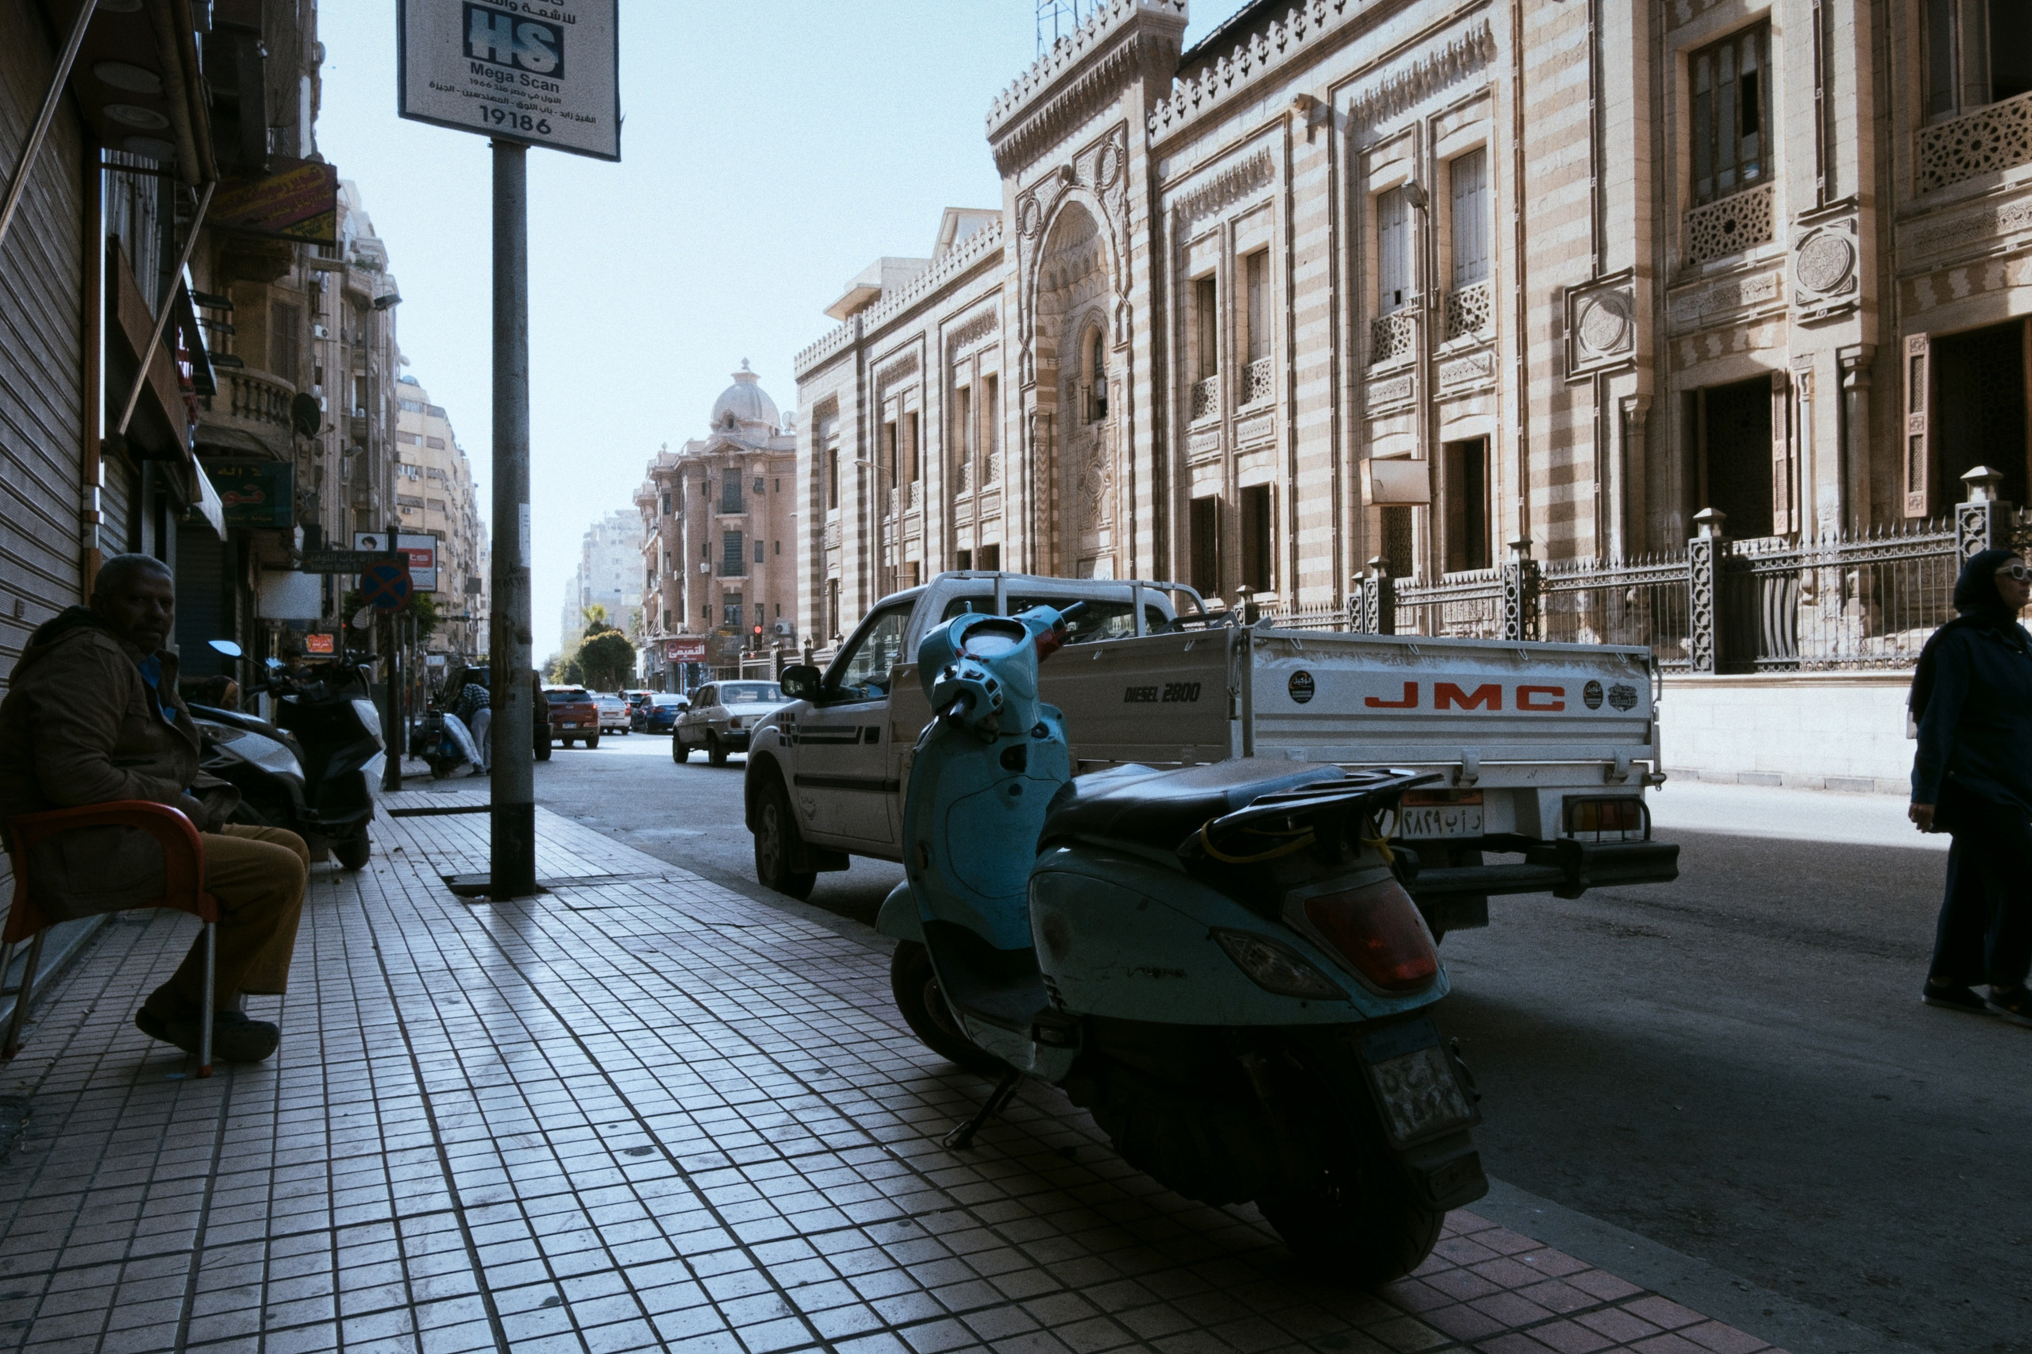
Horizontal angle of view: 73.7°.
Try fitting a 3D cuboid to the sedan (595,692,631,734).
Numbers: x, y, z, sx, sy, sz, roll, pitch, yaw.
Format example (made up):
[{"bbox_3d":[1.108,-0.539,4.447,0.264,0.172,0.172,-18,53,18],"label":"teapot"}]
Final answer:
[{"bbox_3d":[-15.186,1.401,49.476,1.700,1.460,4.300,0,-1,-27],"label":"sedan"}]

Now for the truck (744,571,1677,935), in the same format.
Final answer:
[{"bbox_3d":[0.242,0.349,6.184,1.720,1.690,5.000,0,-1,-29],"label":"truck"}]

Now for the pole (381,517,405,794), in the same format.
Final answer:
[{"bbox_3d":[-6.856,-0.219,14.904,0.150,2.950,0.150,-1,-1,0],"label":"pole"}]

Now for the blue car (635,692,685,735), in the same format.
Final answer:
[{"bbox_3d":[-13.115,1.370,50.777,1.770,1.470,4.450,0,-1,-24],"label":"blue car"}]

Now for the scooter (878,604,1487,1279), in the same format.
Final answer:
[{"bbox_3d":[0.178,0.394,2.643,0.700,1.120,1.770,0,-1,-28],"label":"scooter"}]

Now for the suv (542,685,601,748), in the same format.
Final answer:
[{"bbox_3d":[-12.565,1.059,36.982,1.830,1.670,4.450,0,-1,-27],"label":"suv"}]

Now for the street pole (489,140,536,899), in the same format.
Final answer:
[{"bbox_3d":[-2.407,-0.768,6.473,0.200,3.620,0.200,0,-1,-28],"label":"street pole"}]

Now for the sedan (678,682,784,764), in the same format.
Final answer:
[{"bbox_3d":[-4.957,0.826,24.686,1.680,1.460,4.450,0,-1,-26],"label":"sedan"}]

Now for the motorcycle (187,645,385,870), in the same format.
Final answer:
[{"bbox_3d":[-3.886,0.423,6.913,0.750,1.280,1.980,-1,-1,14],"label":"motorcycle"}]

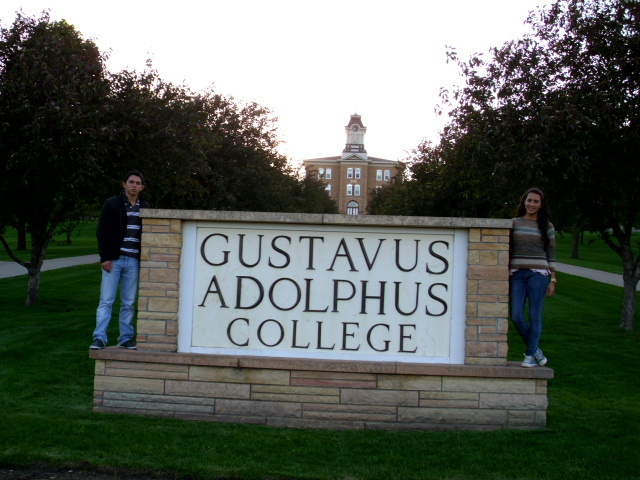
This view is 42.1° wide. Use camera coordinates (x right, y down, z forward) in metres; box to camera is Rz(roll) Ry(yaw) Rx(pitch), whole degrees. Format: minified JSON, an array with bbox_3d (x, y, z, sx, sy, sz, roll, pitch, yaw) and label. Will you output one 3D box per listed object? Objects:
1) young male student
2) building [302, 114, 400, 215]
[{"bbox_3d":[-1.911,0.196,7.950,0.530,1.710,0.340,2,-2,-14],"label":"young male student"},{"bbox_3d":[9.247,-19.030,223.000,25.700,28.500,17.500,2,-2,2],"label":"building"}]

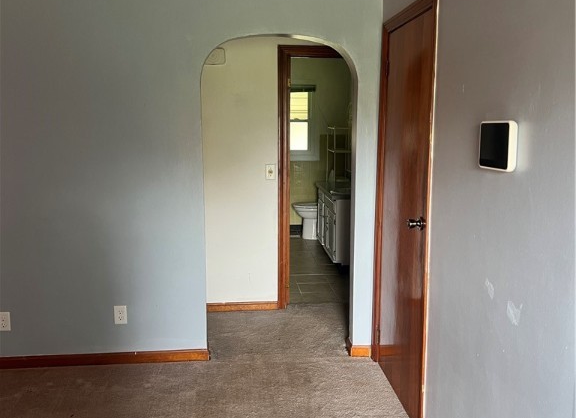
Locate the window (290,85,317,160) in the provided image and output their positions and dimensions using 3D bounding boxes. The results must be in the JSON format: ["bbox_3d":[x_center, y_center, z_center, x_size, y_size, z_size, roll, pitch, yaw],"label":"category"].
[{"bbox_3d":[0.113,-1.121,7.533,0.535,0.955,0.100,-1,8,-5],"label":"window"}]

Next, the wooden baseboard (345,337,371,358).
[{"bbox_3d":[0.459,0.913,3.815,0.135,0.068,0.205,-1,8,-5],"label":"wooden baseboard"}]

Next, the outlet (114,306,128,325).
[{"bbox_3d":[-1.032,0.659,3.563,0.074,0.117,0.012,-1,8,-5],"label":"outlet"}]

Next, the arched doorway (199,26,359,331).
[{"bbox_3d":[-0.053,-0.049,3.645,0.946,2.017,0.185,-1,8,-5],"label":"arched doorway"}]

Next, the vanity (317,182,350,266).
[{"bbox_3d":[0.637,0.143,6.551,0.495,0.820,1.420,-1,8,-5],"label":"vanity"}]

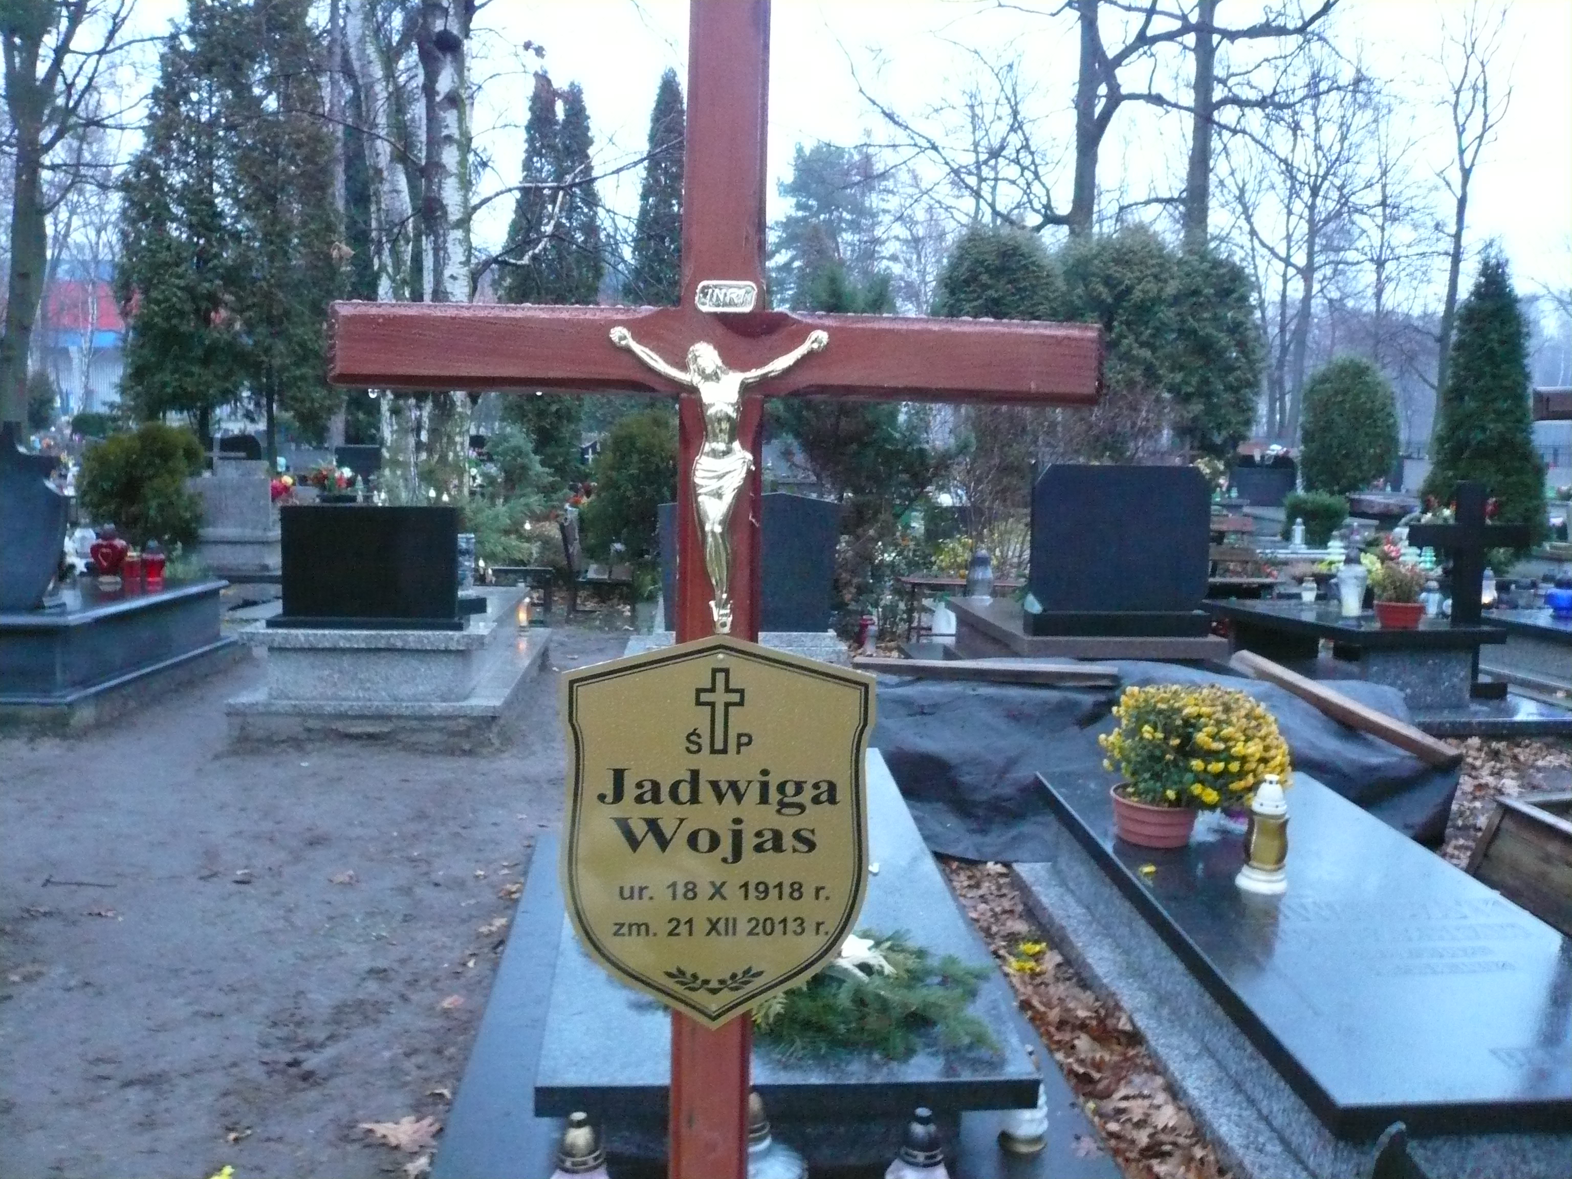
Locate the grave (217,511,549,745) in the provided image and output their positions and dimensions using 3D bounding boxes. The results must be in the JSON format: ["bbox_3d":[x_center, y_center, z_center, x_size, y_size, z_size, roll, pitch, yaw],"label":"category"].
[{"bbox_3d":[-1.750,0.033,6.011,1.071,0.948,2.060,1,7,-4],"label":"grave"}]

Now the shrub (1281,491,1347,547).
[{"bbox_3d":[5.197,-0.670,12.500,0.652,0.604,0.652,1,7,-5],"label":"shrub"}]

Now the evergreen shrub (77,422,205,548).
[{"bbox_3d":[-4.738,-0.577,9.301,0.927,1.236,0.927,1,7,-4],"label":"evergreen shrub"}]

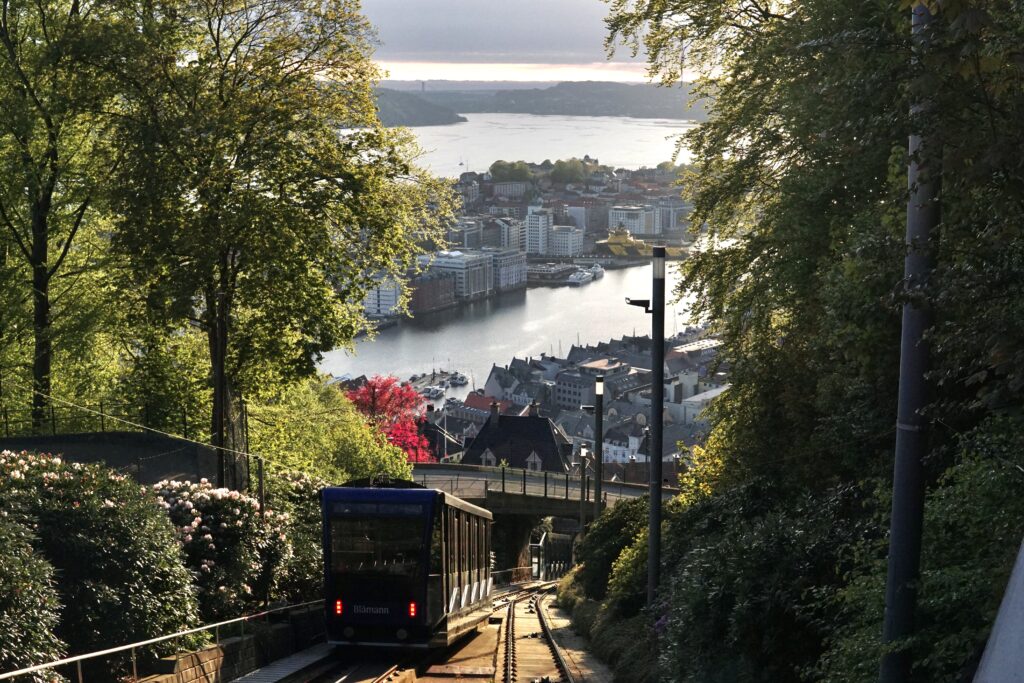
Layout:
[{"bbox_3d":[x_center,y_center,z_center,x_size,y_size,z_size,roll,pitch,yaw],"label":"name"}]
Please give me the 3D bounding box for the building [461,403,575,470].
[{"bbox_3d":[0.800,12.908,145.322,12.300,12.500,12.300,1,11,6],"label":"building"}]

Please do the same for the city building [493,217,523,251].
[{"bbox_3d":[-4.500,-88.840,1101.456,20.000,35.000,20.000,7,14,31],"label":"city building"}]

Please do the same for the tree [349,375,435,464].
[{"bbox_3d":[-8.400,6.395,91.513,6.800,8.300,6.600,0,11,0],"label":"tree"}]

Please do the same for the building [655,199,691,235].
[{"bbox_3d":[162.213,-127.142,1298.558,18.000,28.000,50.000,6,13,26],"label":"building"}]

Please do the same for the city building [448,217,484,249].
[{"bbox_3d":[-38.000,-81.429,1060.103,20.000,35.000,22.000,7,14,31],"label":"city building"}]

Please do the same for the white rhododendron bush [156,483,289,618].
[{"bbox_3d":[-6.626,4.761,29.300,2.850,2.950,2.700,0,12,0],"label":"white rhododendron bush"}]

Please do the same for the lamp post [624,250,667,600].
[{"bbox_3d":[2.263,1.554,21.820,0.570,6.343,0.200,-1,11,-6],"label":"lamp post"}]

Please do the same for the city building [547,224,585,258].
[{"bbox_3d":[46.267,-88.051,1109.996,21.000,25.000,22.000,6,13,29],"label":"city building"}]

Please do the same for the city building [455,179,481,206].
[{"bbox_3d":[-43.819,-148.843,1287.343,22.000,21.000,13.500,8,14,34],"label":"city building"}]

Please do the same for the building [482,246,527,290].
[{"bbox_3d":[-6.900,-56.428,982.534,20.000,28.000,38.000,7,14,31],"label":"building"}]

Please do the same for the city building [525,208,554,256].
[{"bbox_3d":[24.800,-99.809,1150.248,16.000,42.000,20.000,7,14,31],"label":"city building"}]

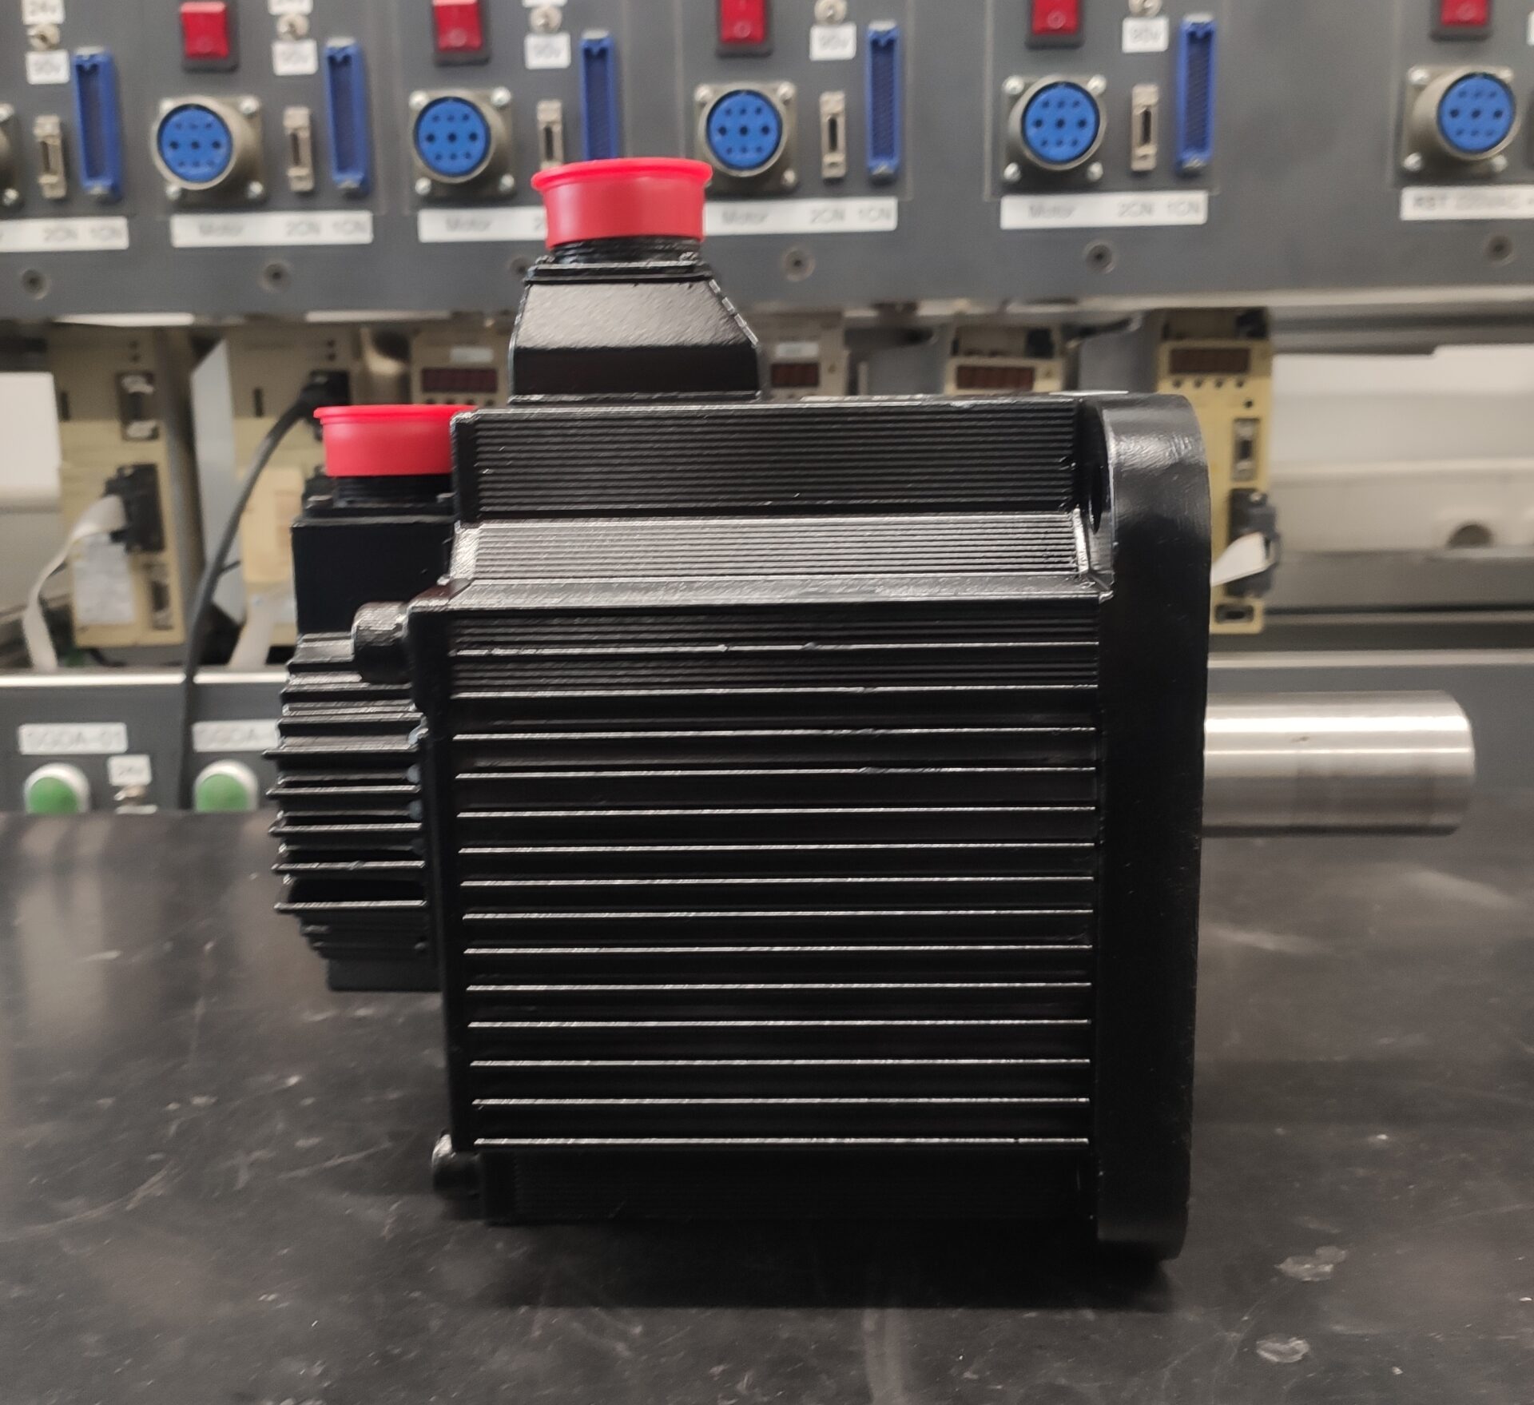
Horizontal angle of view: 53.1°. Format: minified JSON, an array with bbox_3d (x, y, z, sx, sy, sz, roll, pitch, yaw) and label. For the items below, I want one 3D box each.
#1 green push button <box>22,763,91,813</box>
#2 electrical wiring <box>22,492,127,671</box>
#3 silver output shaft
[{"bbox_3d":[-0.323,0.044,0.698,0.030,0.030,0.016,-1,12,2],"label":"green push button"},{"bbox_3d":[-0.327,-0.057,0.725,0.050,0.088,0.040,-1,12,2],"label":"electrical wiring"},{"bbox_3d":[0.123,0.015,0.372,0.079,0.035,0.035,-1,12,2],"label":"silver output shaft"}]

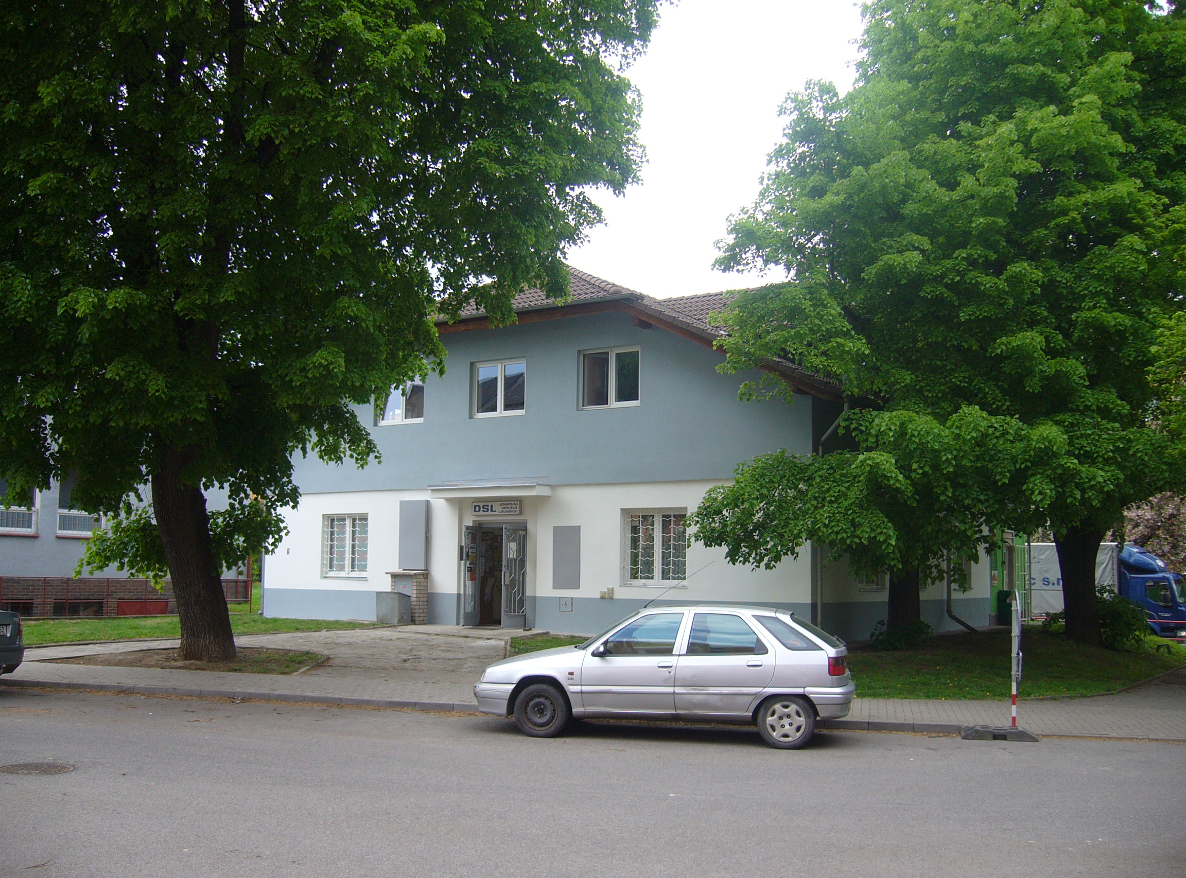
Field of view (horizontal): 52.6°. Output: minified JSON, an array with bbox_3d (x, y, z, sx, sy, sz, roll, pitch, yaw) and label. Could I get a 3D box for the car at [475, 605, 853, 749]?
[{"bbox_3d":[0.785,2.500,13.140,4.070,1.400,1.700,-1,-7,14],"label":"car"}]

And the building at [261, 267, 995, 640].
[{"bbox_3d":[1.127,0.390,29.133,14.400,8.000,12.500,-3,-8,33],"label":"building"}]

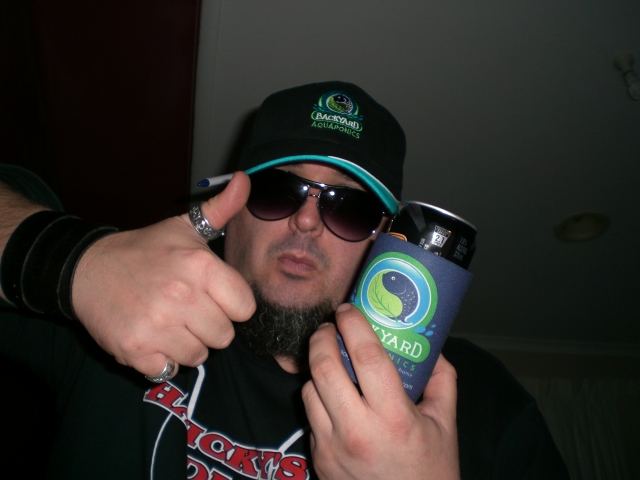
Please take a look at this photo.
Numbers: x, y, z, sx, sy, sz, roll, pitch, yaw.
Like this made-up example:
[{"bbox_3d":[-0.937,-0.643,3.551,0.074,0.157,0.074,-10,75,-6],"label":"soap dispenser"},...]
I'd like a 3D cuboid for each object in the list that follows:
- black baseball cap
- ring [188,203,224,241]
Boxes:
[{"bbox_3d":[0.007,-0.101,0.735,0.172,0.135,0.260,14,-4,-5],"label":"black baseball cap"},{"bbox_3d":[-0.078,-0.013,0.483,0.009,0.025,0.025,-43,1,8],"label":"ring"}]

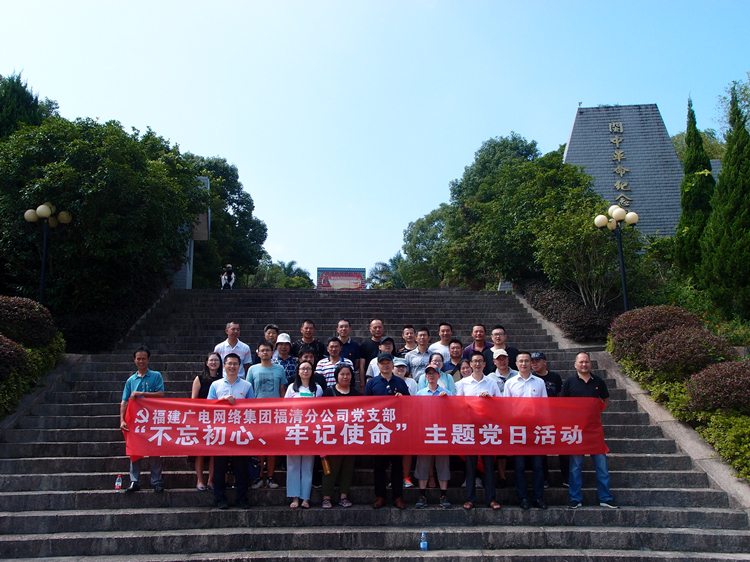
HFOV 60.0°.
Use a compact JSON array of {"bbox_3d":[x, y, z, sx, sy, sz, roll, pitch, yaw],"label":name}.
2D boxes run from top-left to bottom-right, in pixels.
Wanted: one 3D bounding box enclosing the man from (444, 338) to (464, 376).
[{"bbox_3d":[1.013,1.547,8.176,0.480,1.617,0.300,-1,-12,3],"label":"man"}]

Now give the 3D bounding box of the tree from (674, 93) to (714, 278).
[{"bbox_3d":[8.209,-2.068,16.749,1.050,5.532,1.050,0,-12,0],"label":"tree"}]

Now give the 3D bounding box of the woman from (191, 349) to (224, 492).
[{"bbox_3d":[-1.976,1.655,7.771,0.440,1.589,0.280,2,-12,-8],"label":"woman"}]

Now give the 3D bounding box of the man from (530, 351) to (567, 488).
[{"bbox_3d":[2.032,1.617,7.698,0.500,1.572,0.320,-2,-12,7],"label":"man"}]

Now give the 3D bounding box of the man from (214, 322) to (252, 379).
[{"bbox_3d":[-1.808,1.378,8.303,0.500,1.714,0.320,1,-13,-5],"label":"man"}]

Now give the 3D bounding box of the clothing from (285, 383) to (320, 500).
[{"bbox_3d":[-0.824,1.814,7.387,0.430,1.307,0.280,0,-12,-3],"label":"clothing"}]

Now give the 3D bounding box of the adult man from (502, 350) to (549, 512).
[{"bbox_3d":[1.717,1.678,7.414,0.530,1.748,0.360,-2,-12,6],"label":"adult man"}]

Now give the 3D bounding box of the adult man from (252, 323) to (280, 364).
[{"bbox_3d":[-1.403,1.419,8.641,0.490,1.706,0.300,1,-12,-5],"label":"adult man"}]

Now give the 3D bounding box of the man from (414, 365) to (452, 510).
[{"bbox_3d":[0.666,1.736,7.339,0.460,1.578,0.360,-1,-12,2],"label":"man"}]

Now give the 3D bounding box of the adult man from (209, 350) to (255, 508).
[{"bbox_3d":[-1.598,1.647,7.235,0.510,1.703,0.360,1,-13,-5],"label":"adult man"}]

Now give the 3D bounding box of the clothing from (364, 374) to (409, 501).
[{"bbox_3d":[0.131,1.763,7.397,0.510,1.410,0.310,0,-12,0],"label":"clothing"}]

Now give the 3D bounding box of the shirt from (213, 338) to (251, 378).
[{"bbox_3d":[-1.874,1.117,8.605,0.510,0.700,0.300,1,-12,-6],"label":"shirt"}]

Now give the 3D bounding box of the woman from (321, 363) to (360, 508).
[{"bbox_3d":[-0.393,1.752,7.399,0.470,1.597,0.330,0,-12,-2],"label":"woman"}]

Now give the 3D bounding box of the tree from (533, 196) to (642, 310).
[{"bbox_3d":[4.823,-0.452,14.678,2.400,3.084,2.300,1,-13,-3],"label":"tree"}]

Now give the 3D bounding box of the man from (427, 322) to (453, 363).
[{"bbox_3d":[0.938,1.409,8.643,0.490,1.727,0.300,-1,-12,3],"label":"man"}]

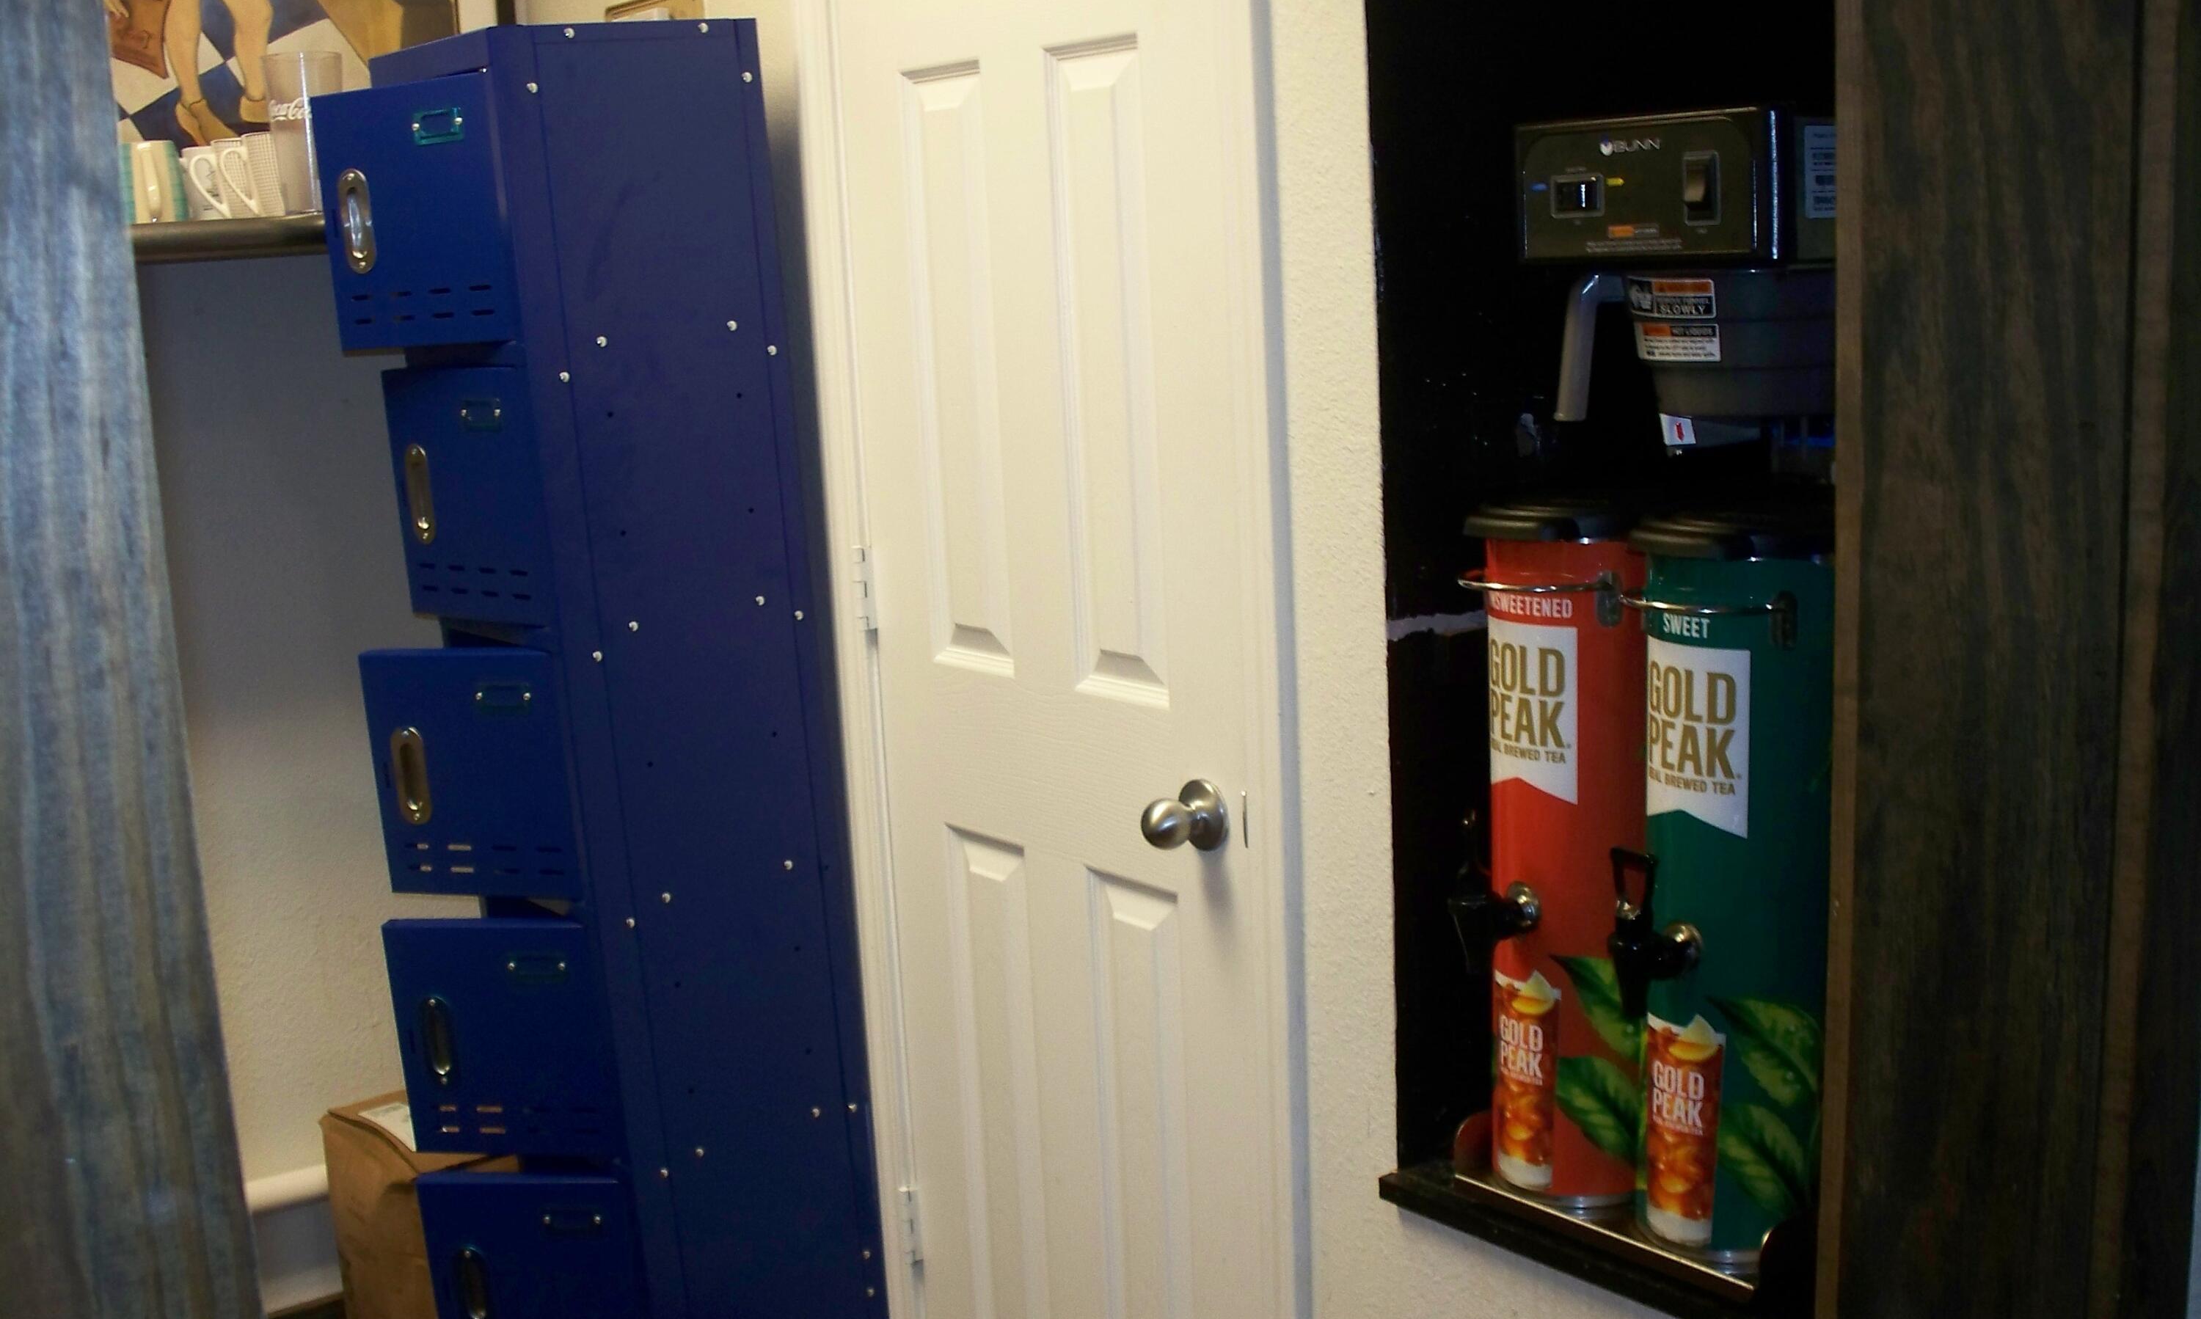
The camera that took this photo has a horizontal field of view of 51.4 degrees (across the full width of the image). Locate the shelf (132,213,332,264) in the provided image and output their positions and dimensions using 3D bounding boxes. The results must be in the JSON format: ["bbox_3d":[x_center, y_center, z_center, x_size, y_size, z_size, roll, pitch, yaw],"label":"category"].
[{"bbox_3d":[-1.033,-0.493,2.700,0.850,0.043,0.305,-11,13,-37],"label":"shelf"}]

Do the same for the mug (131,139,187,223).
[{"bbox_3d":[-1.066,-0.538,2.575,0.077,0.094,0.109,-7,11,-21],"label":"mug"}]

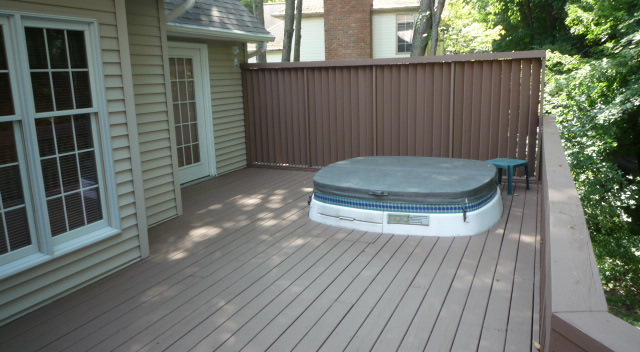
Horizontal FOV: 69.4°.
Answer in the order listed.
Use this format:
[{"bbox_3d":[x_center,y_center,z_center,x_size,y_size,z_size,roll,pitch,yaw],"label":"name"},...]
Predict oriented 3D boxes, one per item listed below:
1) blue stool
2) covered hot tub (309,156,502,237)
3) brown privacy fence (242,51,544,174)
[{"bbox_3d":[2.569,-0.004,6.394,0.441,0.395,0.441,-10,15,-34],"label":"blue stool"},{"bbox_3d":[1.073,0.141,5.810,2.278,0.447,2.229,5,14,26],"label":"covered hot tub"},{"bbox_3d":[0.869,-0.935,7.429,4.869,1.862,0.130,4,14,24],"label":"brown privacy fence"}]

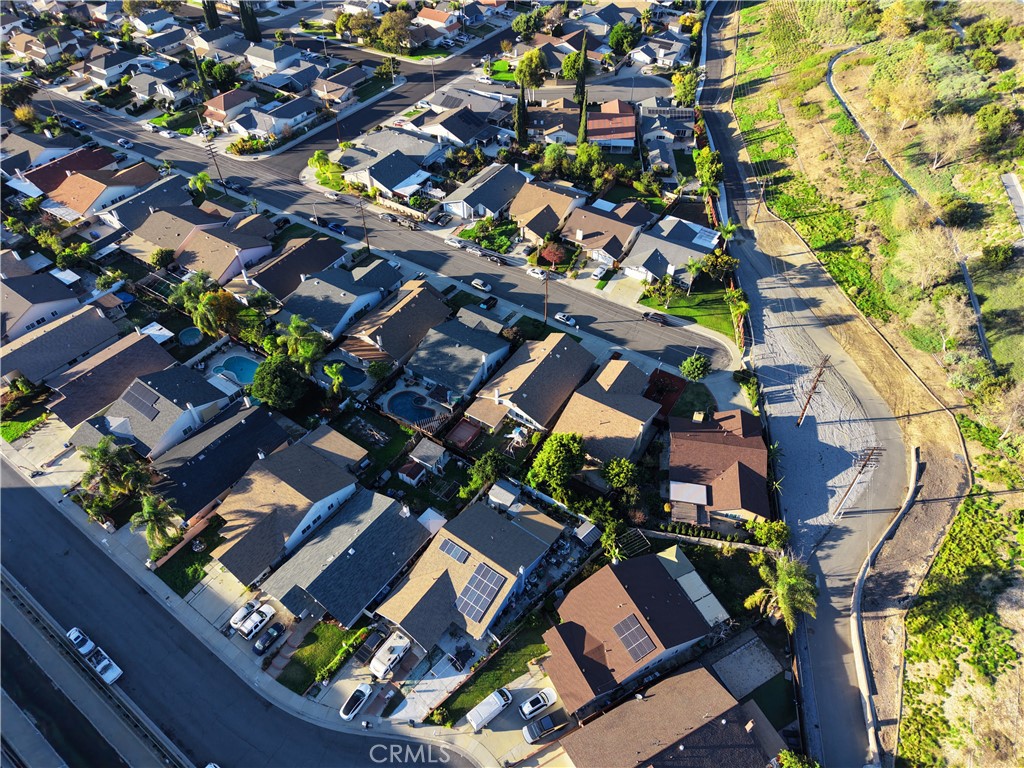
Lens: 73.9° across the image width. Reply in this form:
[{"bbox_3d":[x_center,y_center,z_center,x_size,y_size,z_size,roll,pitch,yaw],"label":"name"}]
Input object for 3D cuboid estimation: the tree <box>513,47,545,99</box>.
[{"bbox_3d":[5.913,-98.765,218.127,9.500,17.000,9.500,-1,44,0],"label":"tree"}]

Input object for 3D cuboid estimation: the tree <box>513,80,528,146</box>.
[{"bbox_3d":[2.473,-74.055,186.966,3.900,18.000,3.700,-1,46,0],"label":"tree"}]

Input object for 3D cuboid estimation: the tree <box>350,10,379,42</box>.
[{"bbox_3d":[-54.129,-131.194,249.691,10.000,10.400,9.600,-1,46,0],"label":"tree"}]

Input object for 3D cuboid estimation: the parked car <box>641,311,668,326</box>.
[{"bbox_3d":[29.740,-13.956,142.414,4.800,1.750,1.930,24,50,23],"label":"parked car"}]

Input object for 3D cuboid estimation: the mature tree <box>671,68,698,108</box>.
[{"bbox_3d":[54.517,-93.097,214.966,8.000,12.500,8.000,-1,44,0],"label":"mature tree"}]

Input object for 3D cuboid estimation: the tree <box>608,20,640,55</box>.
[{"bbox_3d":[38.892,-120.824,237.359,10.200,10.500,9.800,-1,46,0],"label":"tree"}]

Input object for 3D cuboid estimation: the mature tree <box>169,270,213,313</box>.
[{"bbox_3d":[-66.407,-18.967,140.689,8.300,9.000,8.100,-1,46,0],"label":"mature tree"}]

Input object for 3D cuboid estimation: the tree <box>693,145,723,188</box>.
[{"bbox_3d":[48.900,-53.800,168.800,7.400,9.600,7.400,-1,43,0],"label":"tree"}]

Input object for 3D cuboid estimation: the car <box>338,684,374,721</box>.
[{"bbox_3d":[-19.851,40.477,86.579,1.870,1.450,4.720,24,50,22],"label":"car"}]

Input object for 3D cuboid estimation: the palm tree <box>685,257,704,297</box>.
[{"bbox_3d":[37.720,-21.980,141.360,3.800,9.200,3.800,0,44,0],"label":"palm tree"}]

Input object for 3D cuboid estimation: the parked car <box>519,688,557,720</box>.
[{"bbox_3d":[3.217,40.375,86.090,4.800,1.670,1.900,-25,49,-23],"label":"parked car"}]

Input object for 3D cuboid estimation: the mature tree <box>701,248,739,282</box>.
[{"bbox_3d":[45.499,-25.264,149.622,8.000,7.500,8.000,-1,44,0],"label":"mature tree"}]

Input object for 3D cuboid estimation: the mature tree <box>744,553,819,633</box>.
[{"bbox_3d":[35.352,28.610,90.277,8.800,11.000,8.600,-1,46,0],"label":"mature tree"}]

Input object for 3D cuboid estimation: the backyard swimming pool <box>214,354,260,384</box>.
[{"bbox_3d":[-49.667,-2.319,125.504,9.300,1.000,5.800,18,46,18],"label":"backyard swimming pool"}]

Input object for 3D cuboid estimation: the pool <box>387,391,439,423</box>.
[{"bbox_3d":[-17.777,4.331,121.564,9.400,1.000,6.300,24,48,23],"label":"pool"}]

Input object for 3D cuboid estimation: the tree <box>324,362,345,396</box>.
[{"bbox_3d":[-31.000,-0.390,120.100,3.700,8.200,3.700,0,44,0],"label":"tree"}]

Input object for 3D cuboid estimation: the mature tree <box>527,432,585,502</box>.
[{"bbox_3d":[6.650,13.360,103.680,9.200,11.600,9.200,0,44,0],"label":"mature tree"}]

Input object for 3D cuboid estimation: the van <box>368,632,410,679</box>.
[{"bbox_3d":[-16.390,36.530,91.600,2.300,2.600,5.500,23,48,23],"label":"van"}]

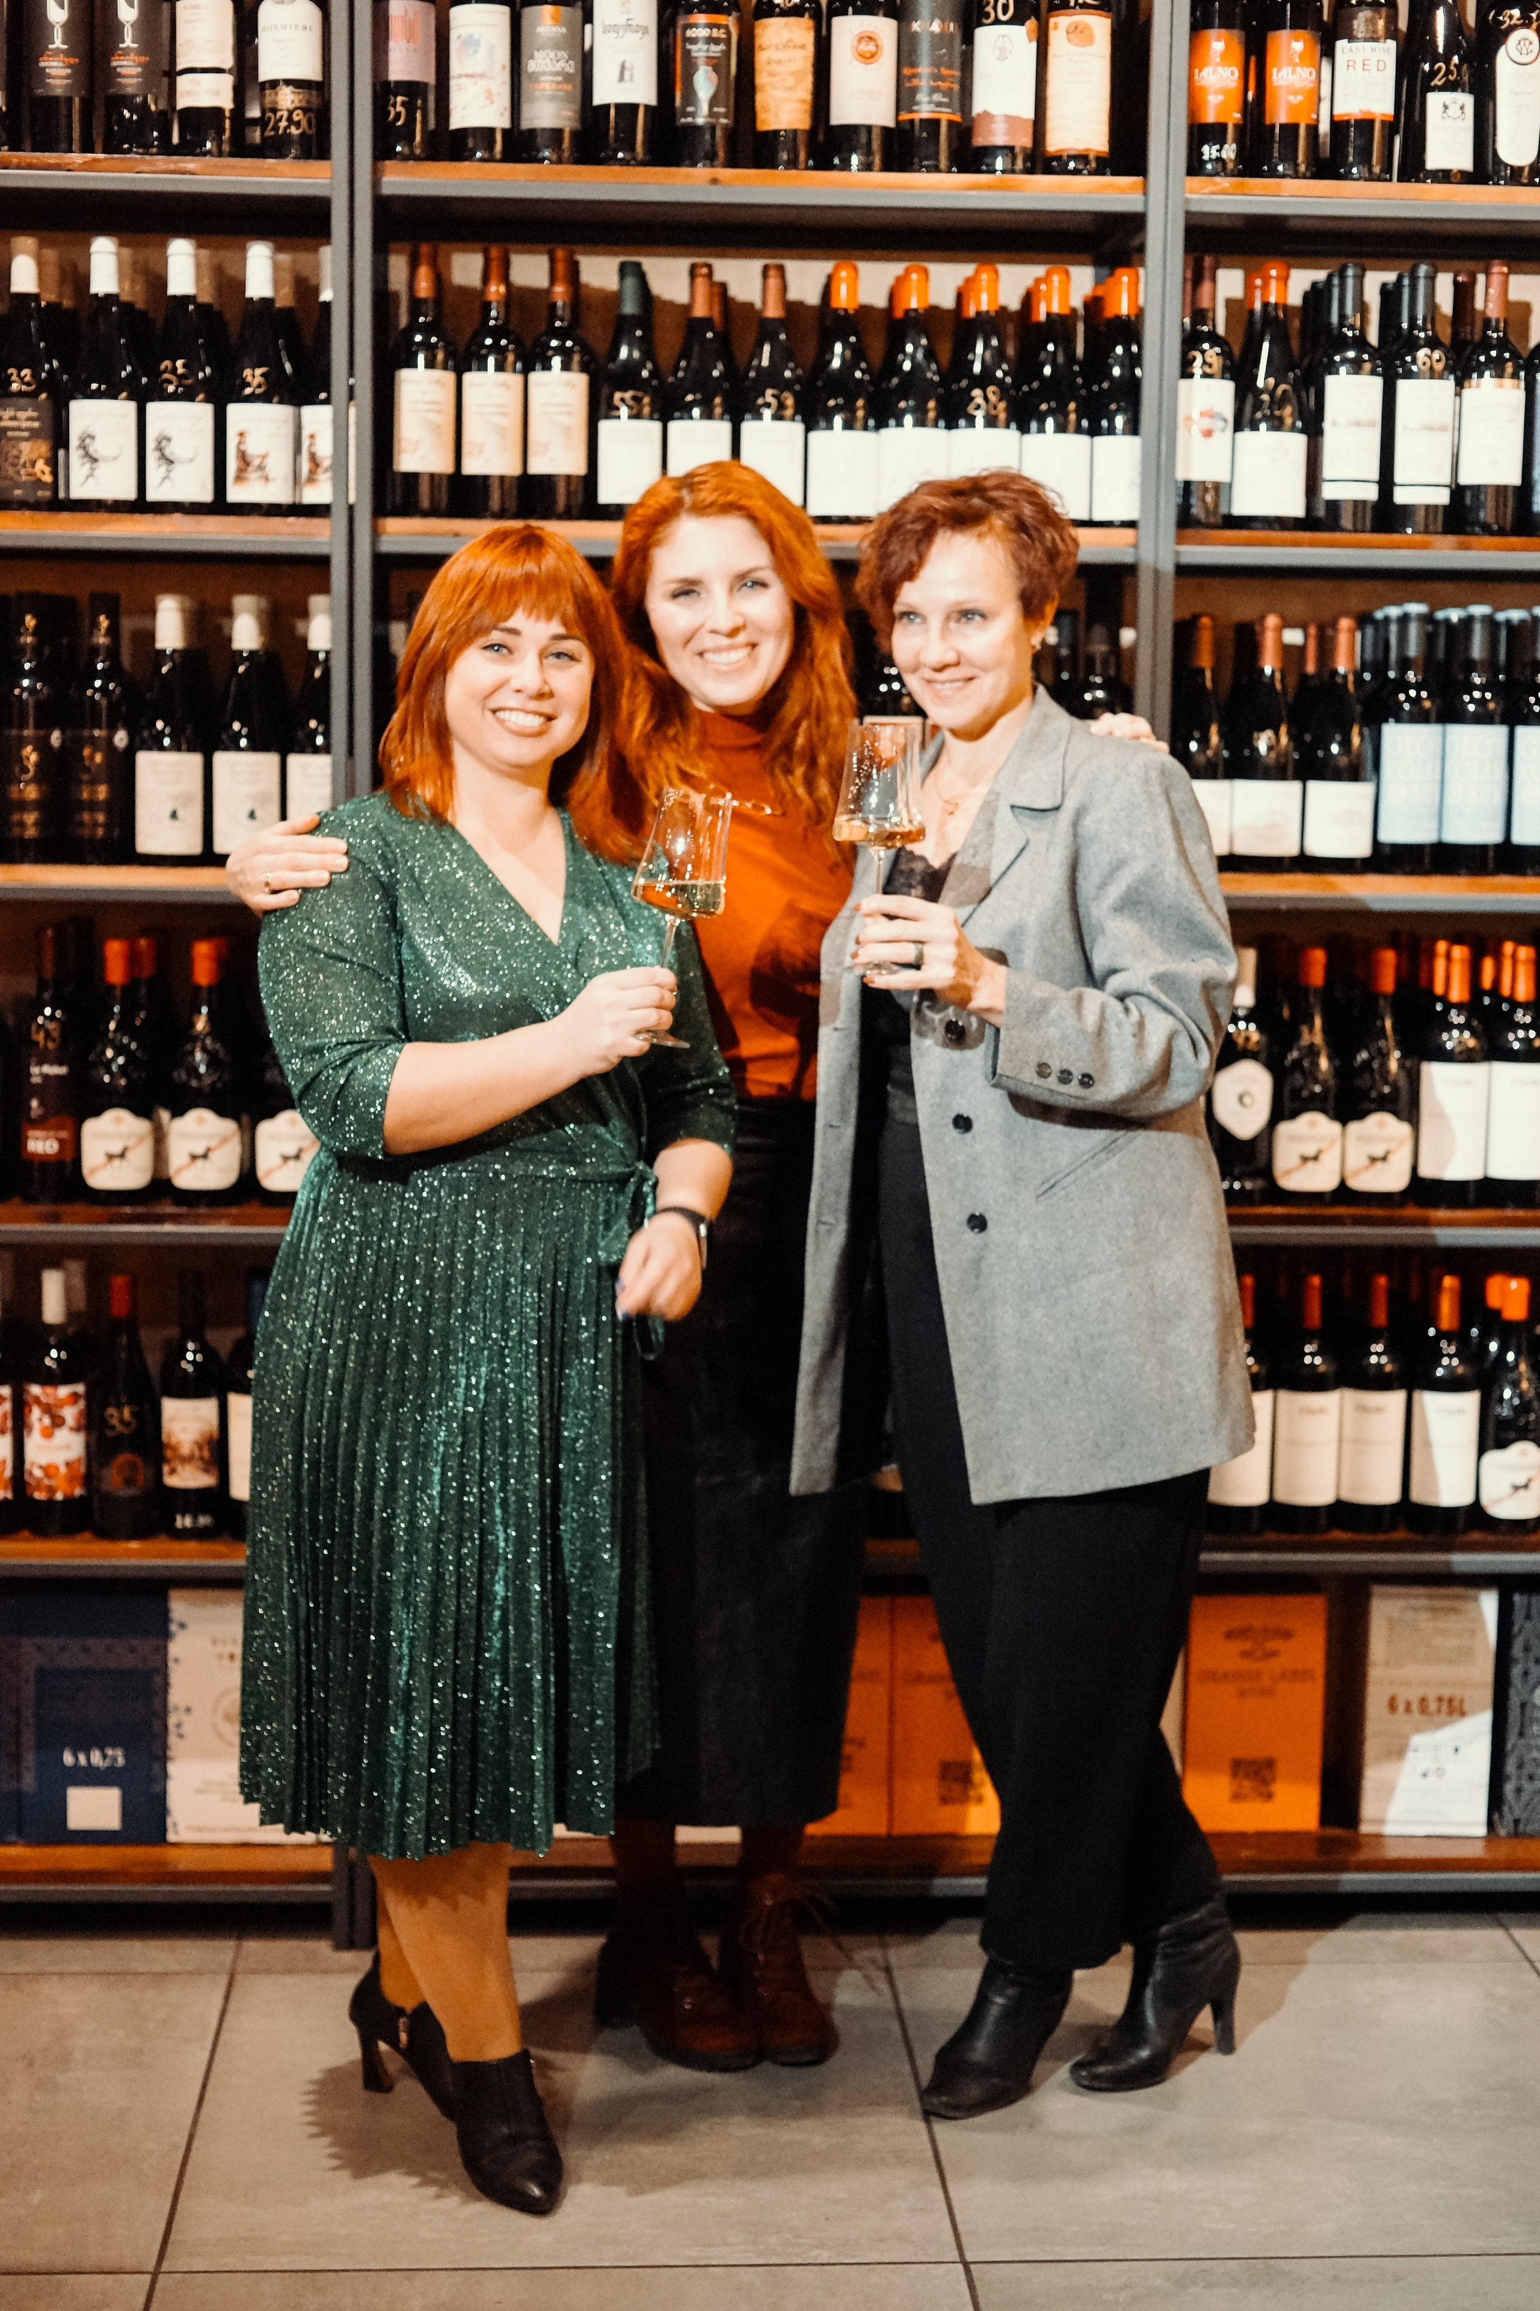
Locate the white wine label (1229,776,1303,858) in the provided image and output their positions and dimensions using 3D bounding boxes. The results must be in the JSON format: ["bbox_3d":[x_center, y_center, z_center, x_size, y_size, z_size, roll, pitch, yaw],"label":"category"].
[{"bbox_3d":[0.576,-0.390,3.713,0.081,0.087,0.028,2,7,9],"label":"white wine label"}]

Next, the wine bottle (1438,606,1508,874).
[{"bbox_3d":[0.848,-0.495,3.844,0.079,0.320,0.079,1,7,2],"label":"wine bottle"}]

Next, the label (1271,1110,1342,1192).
[{"bbox_3d":[0.653,-0.004,3.869,0.084,0.100,0.032,1,7,1],"label":"label"}]

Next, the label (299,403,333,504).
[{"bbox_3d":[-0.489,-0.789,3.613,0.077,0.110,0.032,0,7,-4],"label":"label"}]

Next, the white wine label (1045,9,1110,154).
[{"bbox_3d":[0.352,-1.223,3.669,0.074,0.161,0.030,0,7,-3],"label":"white wine label"}]

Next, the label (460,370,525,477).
[{"bbox_3d":[-0.316,-0.836,3.678,0.072,0.116,0.030,0,7,-3],"label":"label"}]

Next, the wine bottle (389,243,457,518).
[{"bbox_3d":[-0.402,-0.893,3.723,0.075,0.320,0.075,0,7,-4],"label":"wine bottle"}]

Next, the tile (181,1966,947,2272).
[{"bbox_3d":[-0.216,0.991,3.344,0.748,0.010,0.748,0,7,-4],"label":"tile"}]

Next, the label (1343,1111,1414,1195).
[{"bbox_3d":[0.716,-0.005,3.768,0.081,0.095,0.028,2,7,11],"label":"label"}]

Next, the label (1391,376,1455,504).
[{"bbox_3d":[0.742,-0.811,3.647,0.068,0.139,0.020,0,8,-3],"label":"label"}]

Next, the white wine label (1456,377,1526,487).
[{"bbox_3d":[0.831,-0.826,3.693,0.078,0.111,0.032,1,7,-2],"label":"white wine label"}]

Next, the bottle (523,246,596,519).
[{"bbox_3d":[-0.237,-0.867,3.634,0.076,0.303,0.076,0,7,-4],"label":"bottle"}]

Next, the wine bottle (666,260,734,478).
[{"bbox_3d":[-0.079,-0.867,3.653,0.078,0.291,0.078,0,7,-4],"label":"wine bottle"}]

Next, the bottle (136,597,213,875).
[{"bbox_3d":[-0.681,-0.483,3.651,0.082,0.305,0.082,0,7,-4],"label":"bottle"}]

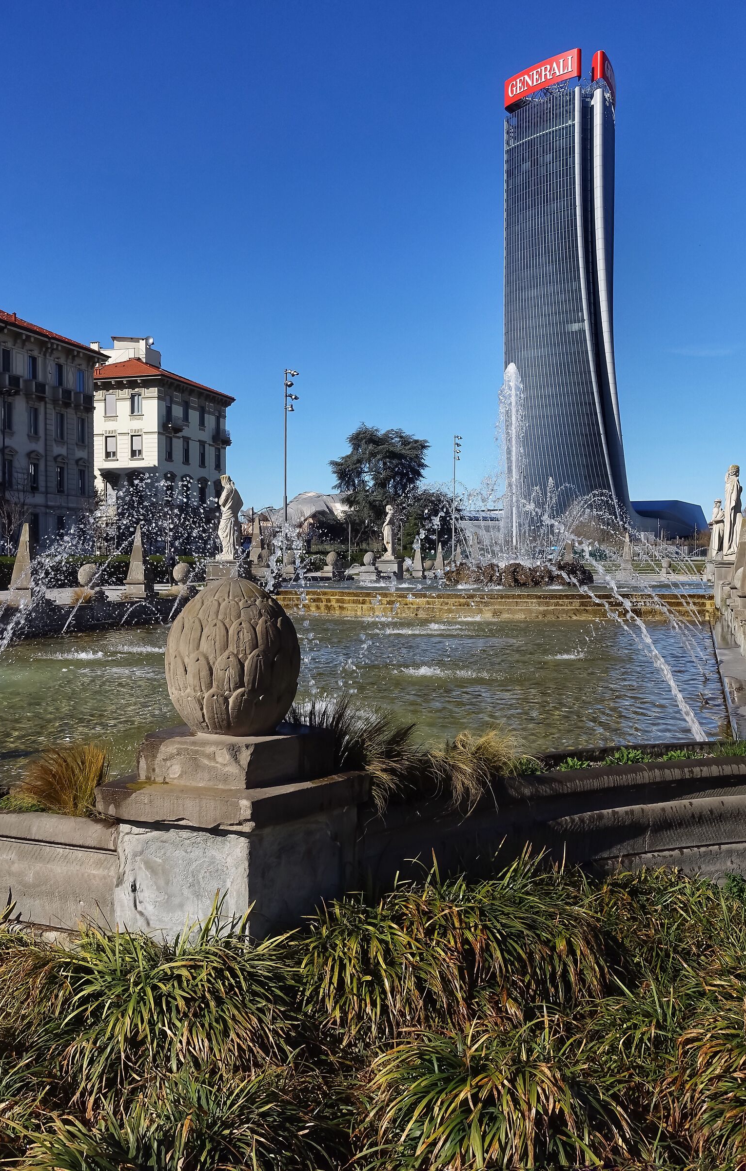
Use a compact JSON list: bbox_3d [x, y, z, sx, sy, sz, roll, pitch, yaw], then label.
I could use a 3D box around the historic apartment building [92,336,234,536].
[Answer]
[{"bbox_3d":[-23.800,-13.497,105.626,14.000,23.400,17.000,1,2,17],"label":"historic apartment building"}]

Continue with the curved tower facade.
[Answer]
[{"bbox_3d":[76.300,-107.383,408.808,46.000,192.000,42.000,1,2,30],"label":"curved tower facade"}]

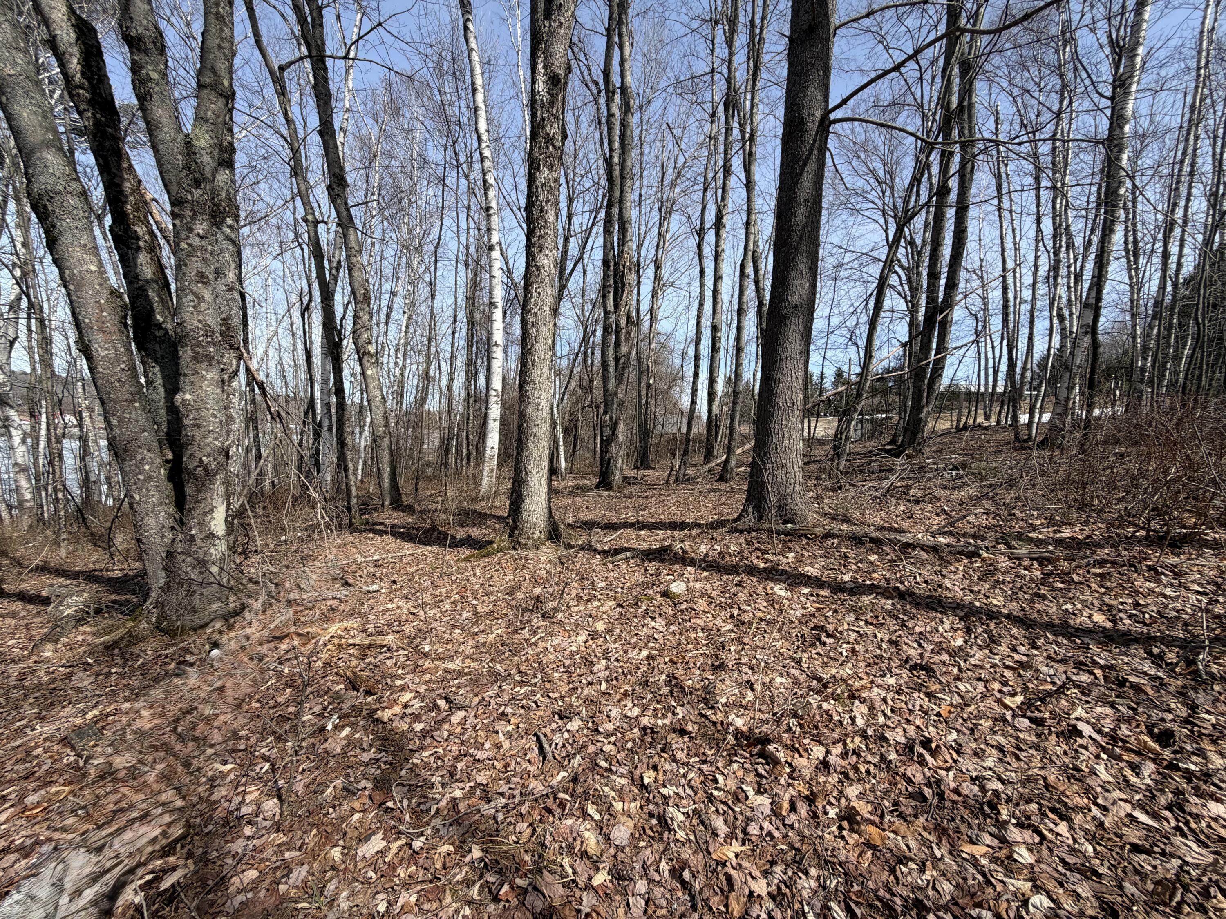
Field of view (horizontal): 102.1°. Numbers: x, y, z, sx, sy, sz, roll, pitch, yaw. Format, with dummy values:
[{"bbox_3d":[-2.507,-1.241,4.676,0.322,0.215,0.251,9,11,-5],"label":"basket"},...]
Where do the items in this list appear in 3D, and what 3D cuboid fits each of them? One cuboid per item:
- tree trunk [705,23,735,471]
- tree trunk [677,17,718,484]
[{"bbox_3d":[3.447,-6.676,15.835,0.440,13.680,0.420,2,4,0],"label":"tree trunk"},{"bbox_3d":[2.039,-4.884,11.929,0.400,10.930,0.340,3,4,0],"label":"tree trunk"}]

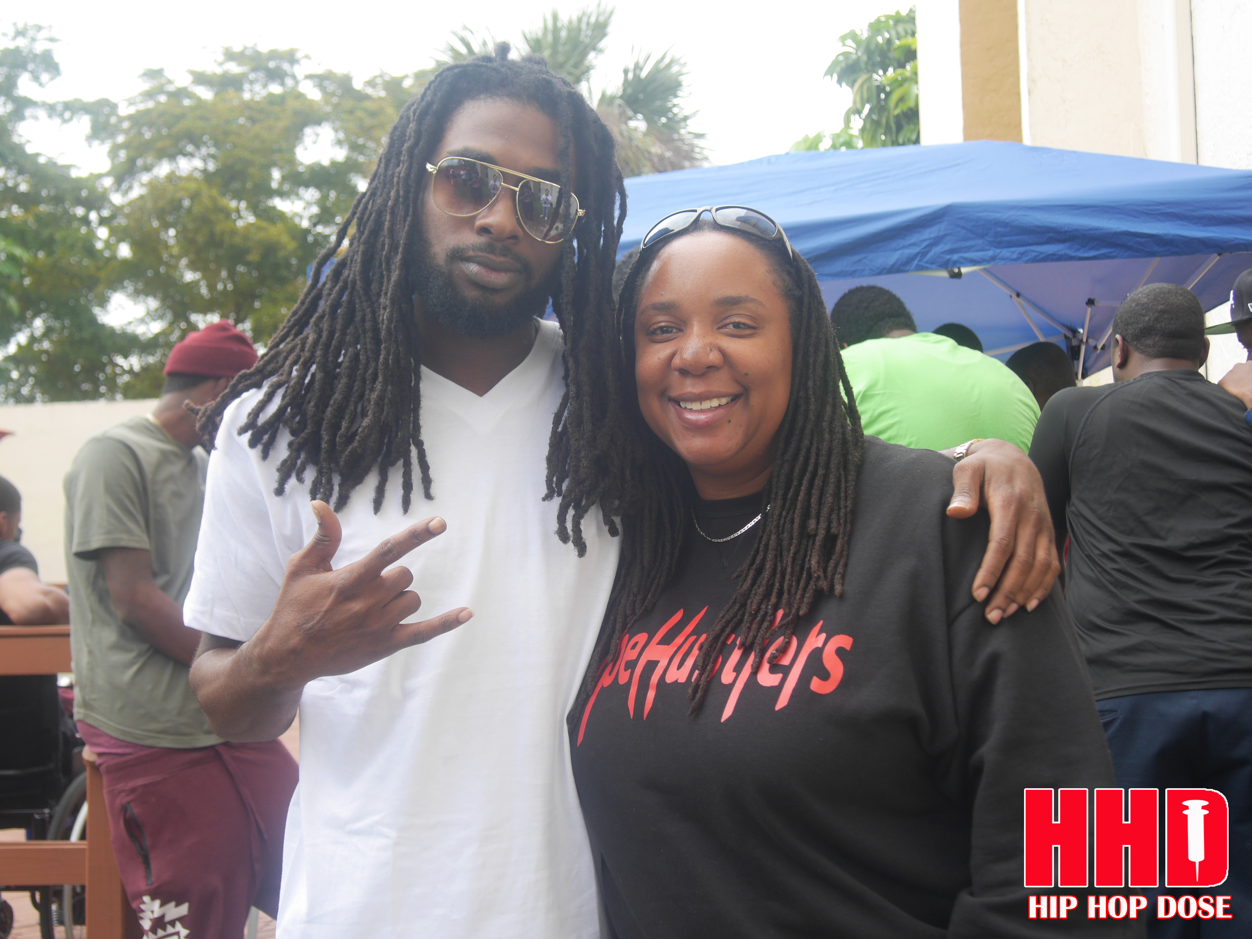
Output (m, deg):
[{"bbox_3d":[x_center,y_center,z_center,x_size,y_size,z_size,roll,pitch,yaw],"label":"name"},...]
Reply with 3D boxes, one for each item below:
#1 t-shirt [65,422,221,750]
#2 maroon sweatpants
[{"bbox_3d":[-0.915,0.225,2.900,0.320,0.710,0.500,-3,-4,25],"label":"t-shirt"},{"bbox_3d":[-0.840,1.000,2.860,0.440,0.920,0.420,-3,-4,25],"label":"maroon sweatpants"}]

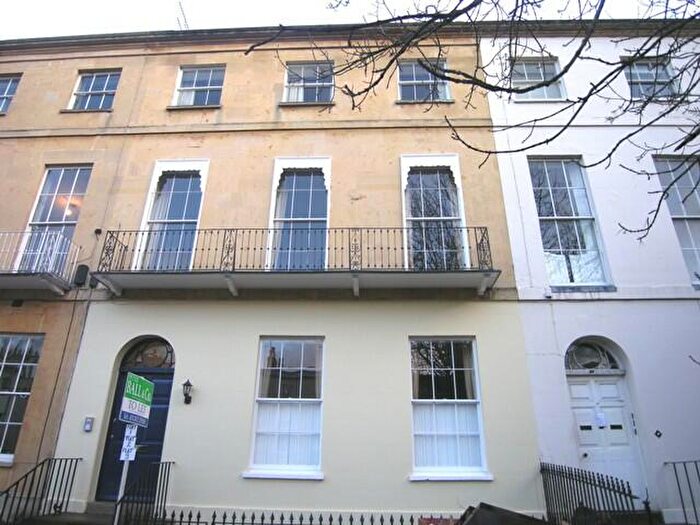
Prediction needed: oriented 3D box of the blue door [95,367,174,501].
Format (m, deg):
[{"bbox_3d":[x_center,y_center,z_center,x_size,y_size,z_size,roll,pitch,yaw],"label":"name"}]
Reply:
[{"bbox_3d":[-3.808,3.106,8.912,1.147,2.289,0.080,0,-23,3],"label":"blue door"}]

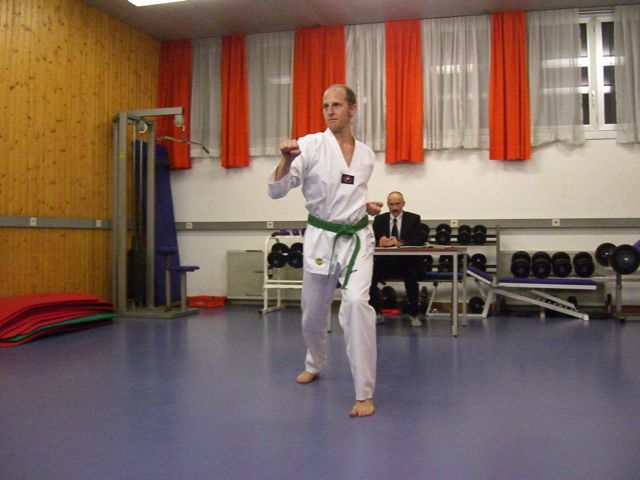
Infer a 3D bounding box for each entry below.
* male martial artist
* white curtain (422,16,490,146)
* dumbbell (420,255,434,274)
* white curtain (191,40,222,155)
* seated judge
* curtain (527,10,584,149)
[{"bbox_3d":[0.013,0.004,3.836,0.648,1.690,0.940,0,0,-14],"label":"male martial artist"},{"bbox_3d":[1.524,-1.758,7.895,0.762,1.503,0.130,0,0,13],"label":"white curtain"},{"bbox_3d":[1.176,0.283,7.792,0.165,0.165,0.290,0,28,13],"label":"dumbbell"},{"bbox_3d":[-1.400,-1.755,8.650,0.430,1.500,0.110,0,0,15],"label":"white curtain"},{"bbox_3d":[0.800,0.160,7.030,0.560,1.300,0.880,0,0,12],"label":"seated judge"},{"bbox_3d":[2.570,-1.762,7.644,0.580,1.488,0.130,0,0,13],"label":"curtain"}]

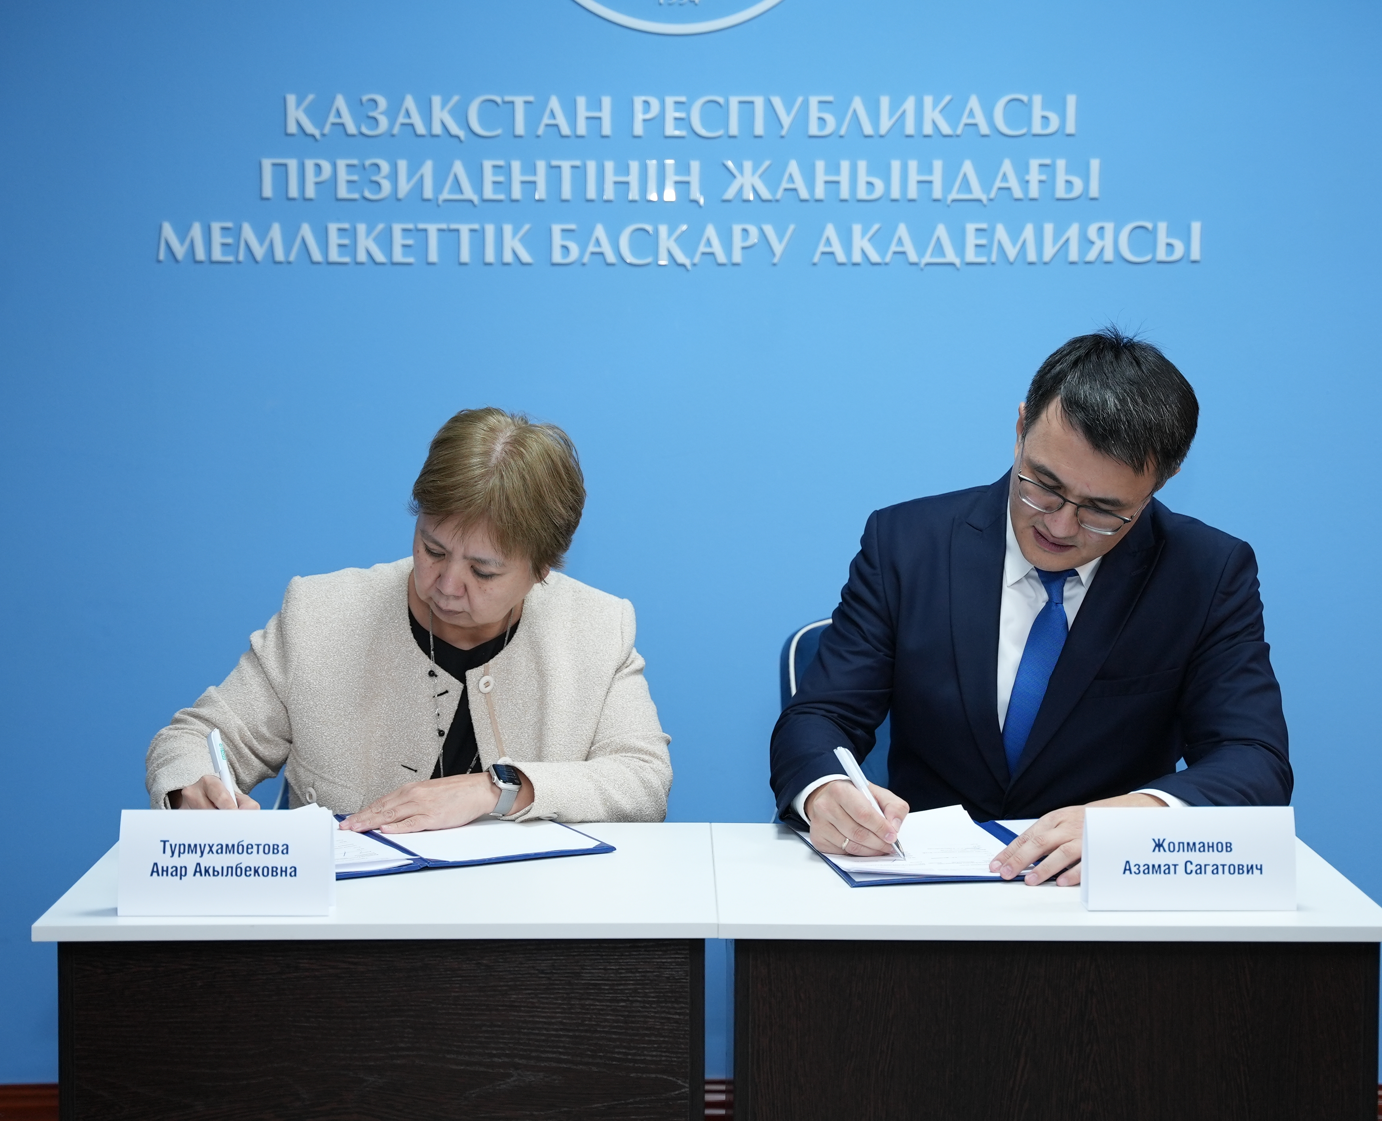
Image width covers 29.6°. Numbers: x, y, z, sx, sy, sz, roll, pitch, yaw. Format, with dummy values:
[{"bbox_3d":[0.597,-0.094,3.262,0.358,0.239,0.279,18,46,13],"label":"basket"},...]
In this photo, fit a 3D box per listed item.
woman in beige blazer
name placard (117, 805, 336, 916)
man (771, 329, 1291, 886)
[{"bbox_3d":[-0.331,0.428,3.228,0.615,1.238,0.620,0,6,-1],"label":"woman in beige blazer"},{"bbox_3d":[-0.468,0.304,2.641,0.213,0.102,0.045,0,6,-1],"label":"name placard"},{"bbox_3d":[0.394,0.388,3.161,0.609,1.332,0.720,0,6,3],"label":"man"}]

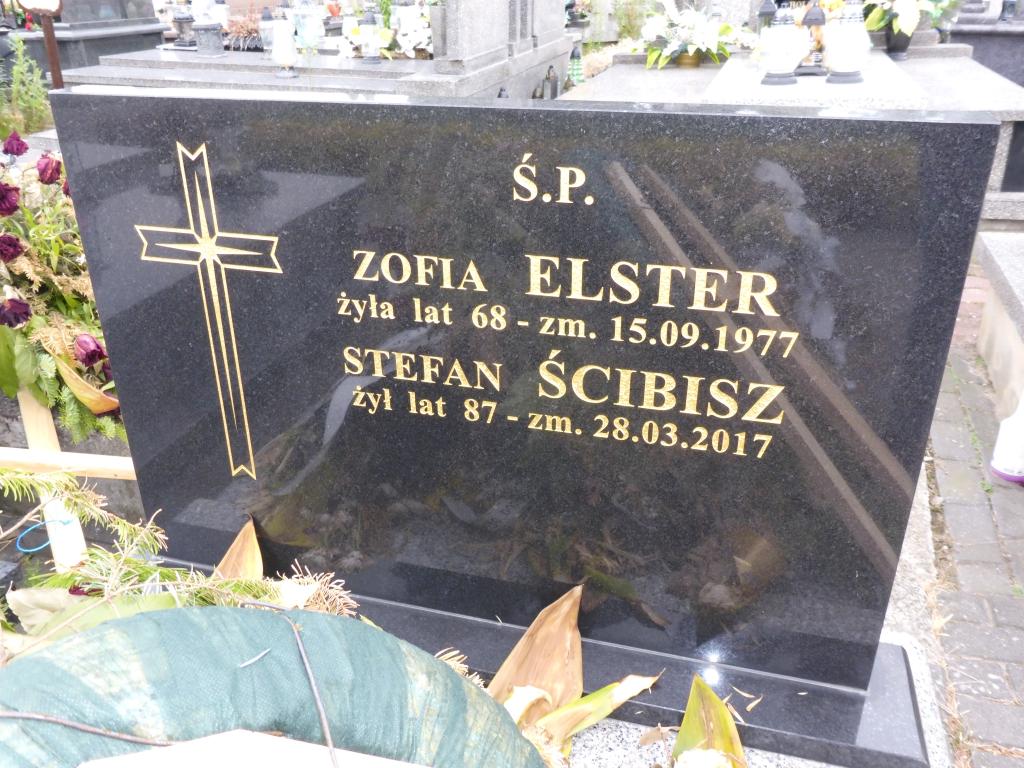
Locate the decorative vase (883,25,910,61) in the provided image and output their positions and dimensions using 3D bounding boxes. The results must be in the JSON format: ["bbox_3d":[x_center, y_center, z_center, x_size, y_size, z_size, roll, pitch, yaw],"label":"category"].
[{"bbox_3d":[2.420,-2.138,5.200,0.140,0.195,0.140,6,25,14],"label":"decorative vase"}]

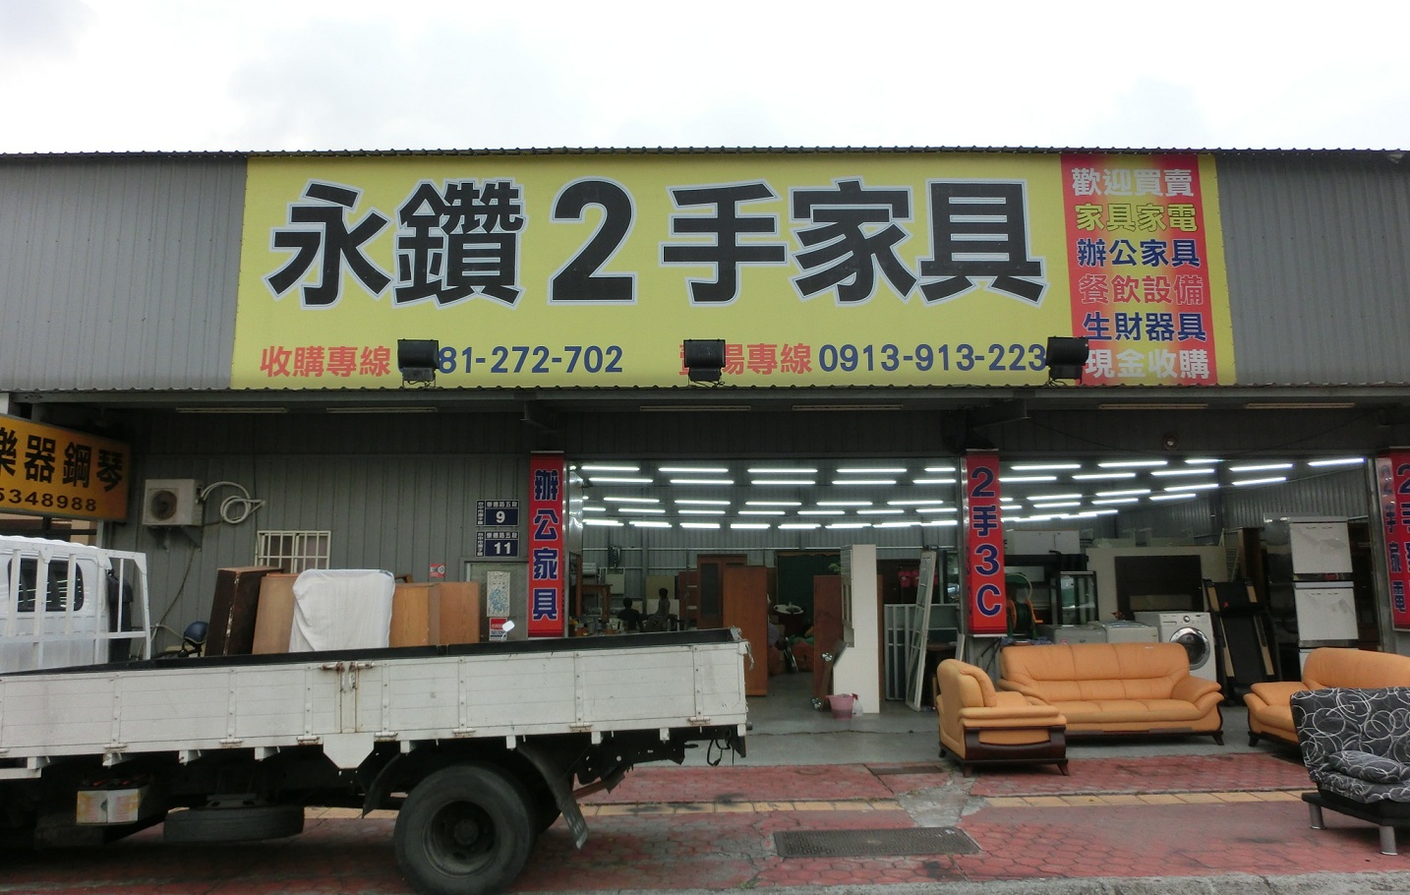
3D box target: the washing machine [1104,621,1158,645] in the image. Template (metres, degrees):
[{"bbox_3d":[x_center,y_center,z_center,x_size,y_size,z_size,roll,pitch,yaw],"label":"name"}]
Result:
[{"bbox_3d":[4.756,2.501,11.101,0.580,1.015,0.580,0,-9,-1],"label":"washing machine"}]

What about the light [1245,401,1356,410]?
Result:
[{"bbox_3d":[6.628,-0.466,10.888,1.240,0.055,0.100,0,-9,0],"label":"light"}]

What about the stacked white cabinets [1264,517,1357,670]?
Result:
[{"bbox_3d":[7.207,2.005,11.626,0.710,2.360,0.520,0,-8,-4],"label":"stacked white cabinets"}]

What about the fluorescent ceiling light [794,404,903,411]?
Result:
[{"bbox_3d":[1.587,-0.445,10.885,1.240,0.055,0.100,0,-9,0],"label":"fluorescent ceiling light"}]

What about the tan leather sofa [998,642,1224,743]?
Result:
[{"bbox_3d":[4.165,2.539,10.147,2.040,0.960,0.900,-1,-9,3],"label":"tan leather sofa"}]

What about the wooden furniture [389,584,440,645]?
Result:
[{"bbox_3d":[-2.856,2.138,9.391,0.456,1.593,0.420,0,-9,0],"label":"wooden furniture"}]

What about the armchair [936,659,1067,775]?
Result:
[{"bbox_3d":[2.540,2.338,8.671,0.910,0.940,1.000,0,-9,-1],"label":"armchair"}]

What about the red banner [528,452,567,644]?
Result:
[{"bbox_3d":[-1.828,1.129,11.305,0.389,2.114,0.270,0,-9,-1],"label":"red banner"}]

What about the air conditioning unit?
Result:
[{"bbox_3d":[-5.996,0.632,11.048,0.570,0.507,0.230,0,-9,0],"label":"air conditioning unit"}]

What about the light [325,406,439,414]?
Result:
[{"bbox_3d":[-3.550,-0.413,10.758,1.221,0.060,0.090,0,-9,-1],"label":"light"}]

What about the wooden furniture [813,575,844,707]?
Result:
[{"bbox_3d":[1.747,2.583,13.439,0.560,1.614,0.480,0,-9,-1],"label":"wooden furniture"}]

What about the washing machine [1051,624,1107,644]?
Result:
[{"bbox_3d":[4.170,2.523,11.084,0.584,0.976,0.580,0,-9,-1],"label":"washing machine"}]

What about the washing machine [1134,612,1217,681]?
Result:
[{"bbox_3d":[5.930,2.530,12.295,0.625,0.890,0.680,0,-9,-3],"label":"washing machine"}]

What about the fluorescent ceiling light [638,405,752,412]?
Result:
[{"bbox_3d":[-0.109,-0.437,10.884,1.240,0.055,0.100,0,-9,0],"label":"fluorescent ceiling light"}]

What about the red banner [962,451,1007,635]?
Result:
[{"bbox_3d":[3.163,1.080,11.103,0.371,2.073,0.270,0,-9,0],"label":"red banner"}]

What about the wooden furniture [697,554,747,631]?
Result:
[{"bbox_3d":[0.273,2.670,15.191,0.765,1.997,0.420,0,-9,-1],"label":"wooden furniture"}]

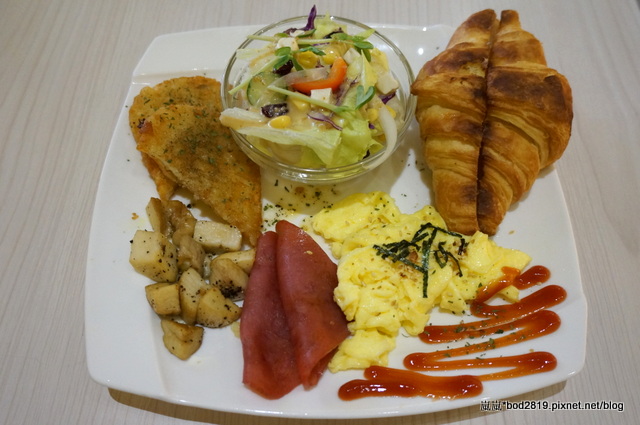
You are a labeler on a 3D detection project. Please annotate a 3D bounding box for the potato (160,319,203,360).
[{"bbox_3d":[-0.073,0.067,0.309,0.018,0.015,0.019,9,63,5],"label":"potato"}]

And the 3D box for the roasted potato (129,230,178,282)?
[{"bbox_3d":[-0.092,0.025,0.328,0.018,0.020,0.023,18,64,9],"label":"roasted potato"}]

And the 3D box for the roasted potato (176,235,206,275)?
[{"bbox_3d":[-0.072,0.024,0.330,0.015,0.017,0.019,-9,63,-5],"label":"roasted potato"}]

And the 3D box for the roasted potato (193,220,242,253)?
[{"bbox_3d":[-0.058,0.014,0.335,0.029,0.014,0.014,9,63,5],"label":"roasted potato"}]

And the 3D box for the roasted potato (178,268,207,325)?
[{"bbox_3d":[-0.069,0.046,0.318,0.015,0.018,0.030,-4,63,-2],"label":"roasted potato"}]

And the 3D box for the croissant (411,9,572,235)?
[{"bbox_3d":[0.099,-0.061,0.349,0.090,0.056,0.149,6,63,3],"label":"croissant"}]

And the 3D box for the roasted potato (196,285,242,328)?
[{"bbox_3d":[-0.054,0.051,0.316,0.021,0.017,0.017,18,64,9],"label":"roasted potato"}]

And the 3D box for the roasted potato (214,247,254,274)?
[{"bbox_3d":[-0.046,0.028,0.328,0.026,0.014,0.014,-6,63,-3],"label":"roasted potato"}]

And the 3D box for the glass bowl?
[{"bbox_3d":[-0.001,-0.058,0.352,0.111,0.048,0.111,0,63,0],"label":"glass bowl"}]

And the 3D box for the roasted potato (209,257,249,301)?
[{"bbox_3d":[-0.050,0.036,0.323,0.017,0.018,0.018,18,64,9],"label":"roasted potato"}]

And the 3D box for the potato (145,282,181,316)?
[{"bbox_3d":[-0.085,0.047,0.318,0.017,0.016,0.017,0,63,0],"label":"potato"}]

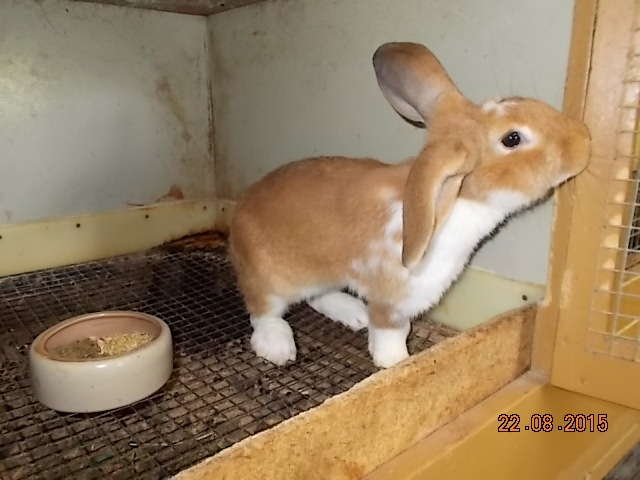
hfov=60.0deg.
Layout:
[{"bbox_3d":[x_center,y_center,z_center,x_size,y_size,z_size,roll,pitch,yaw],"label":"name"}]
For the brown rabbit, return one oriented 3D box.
[{"bbox_3d":[0.064,-0.030,0.528,0.338,0.307,0.132,6,16,21],"label":"brown rabbit"}]

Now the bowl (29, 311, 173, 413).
[{"bbox_3d":[-0.197,0.108,0.508,0.120,0.048,0.120,0,15,0],"label":"bowl"}]

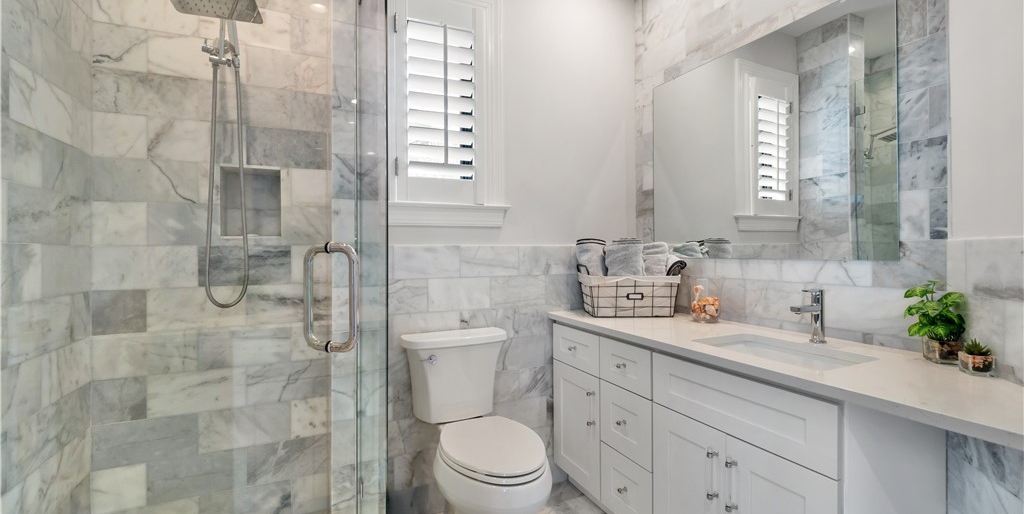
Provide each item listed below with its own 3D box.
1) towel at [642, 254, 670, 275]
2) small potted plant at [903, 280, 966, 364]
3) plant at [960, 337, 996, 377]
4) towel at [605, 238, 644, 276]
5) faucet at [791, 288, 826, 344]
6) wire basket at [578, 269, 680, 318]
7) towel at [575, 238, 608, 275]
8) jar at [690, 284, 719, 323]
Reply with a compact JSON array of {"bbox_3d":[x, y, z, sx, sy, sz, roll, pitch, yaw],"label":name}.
[{"bbox_3d":[0.709,0.034,2.031,0.125,0.180,0.140,0,0,-3],"label":"towel"},{"bbox_3d":[1.182,0.179,1.154,0.115,0.214,0.118,0,1,-25],"label":"small potted plant"},{"bbox_3d":[1.144,0.242,1.017,0.064,0.092,0.064,0,1,-25],"label":"plant"},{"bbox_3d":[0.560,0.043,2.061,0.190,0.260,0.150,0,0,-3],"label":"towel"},{"bbox_3d":[0.982,0.196,1.380,0.174,0.180,0.052,0,1,-25],"label":"faucet"},{"bbox_3d":[0.564,0.181,2.064,0.425,0.200,0.280,0,0,-3],"label":"wire basket"},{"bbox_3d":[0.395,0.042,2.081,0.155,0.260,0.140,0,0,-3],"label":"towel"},{"bbox_3d":[0.852,0.195,1.827,0.126,0.175,0.126,0,0,0],"label":"jar"}]

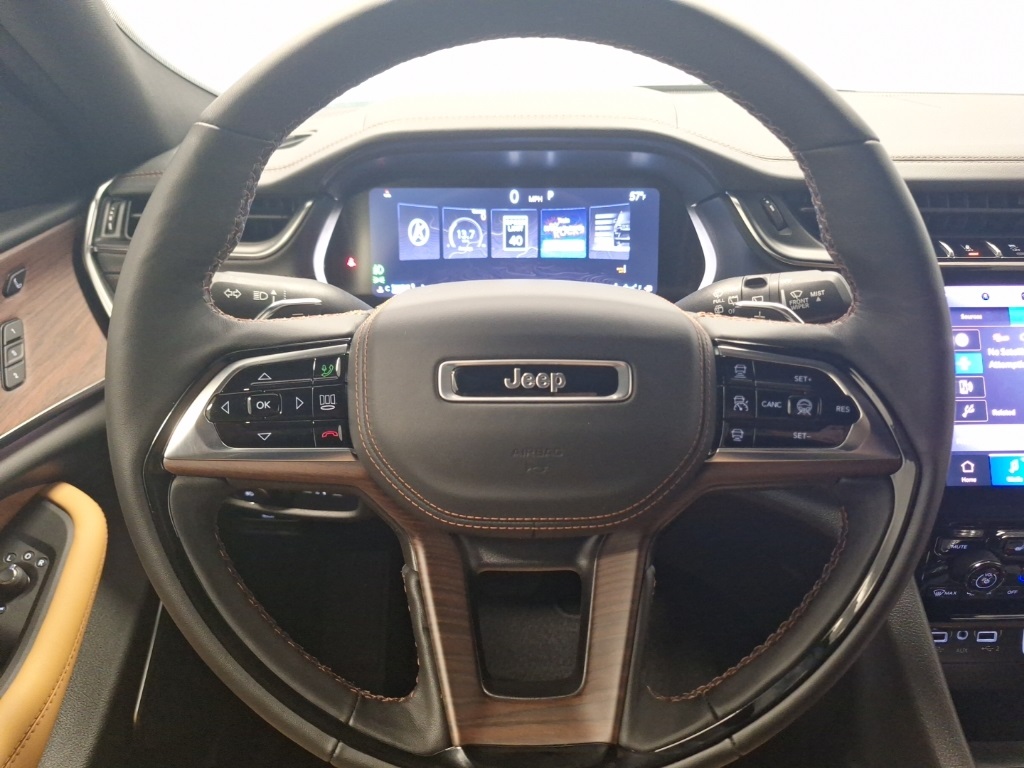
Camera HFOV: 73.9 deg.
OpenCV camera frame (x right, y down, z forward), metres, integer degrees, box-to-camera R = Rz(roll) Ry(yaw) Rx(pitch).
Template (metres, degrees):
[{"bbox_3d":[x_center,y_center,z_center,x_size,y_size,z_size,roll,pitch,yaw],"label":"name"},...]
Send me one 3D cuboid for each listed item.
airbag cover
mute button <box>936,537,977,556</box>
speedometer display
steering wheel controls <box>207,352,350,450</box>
[{"bbox_3d":[0.010,0.011,0.326,0.174,0.122,0.050,0,5,1],"label":"airbag cover"},{"bbox_3d":[0.305,0.112,0.468,0.029,0.014,0.010,0,-12,0],"label":"mute button"},{"bbox_3d":[0.002,-0.120,0.578,0.245,0.092,0.020,0,7,0],"label":"speedometer display"},{"bbox_3d":[-0.114,0.009,0.333,0.071,0.048,0.020,0,-5,-4],"label":"steering wheel controls"}]

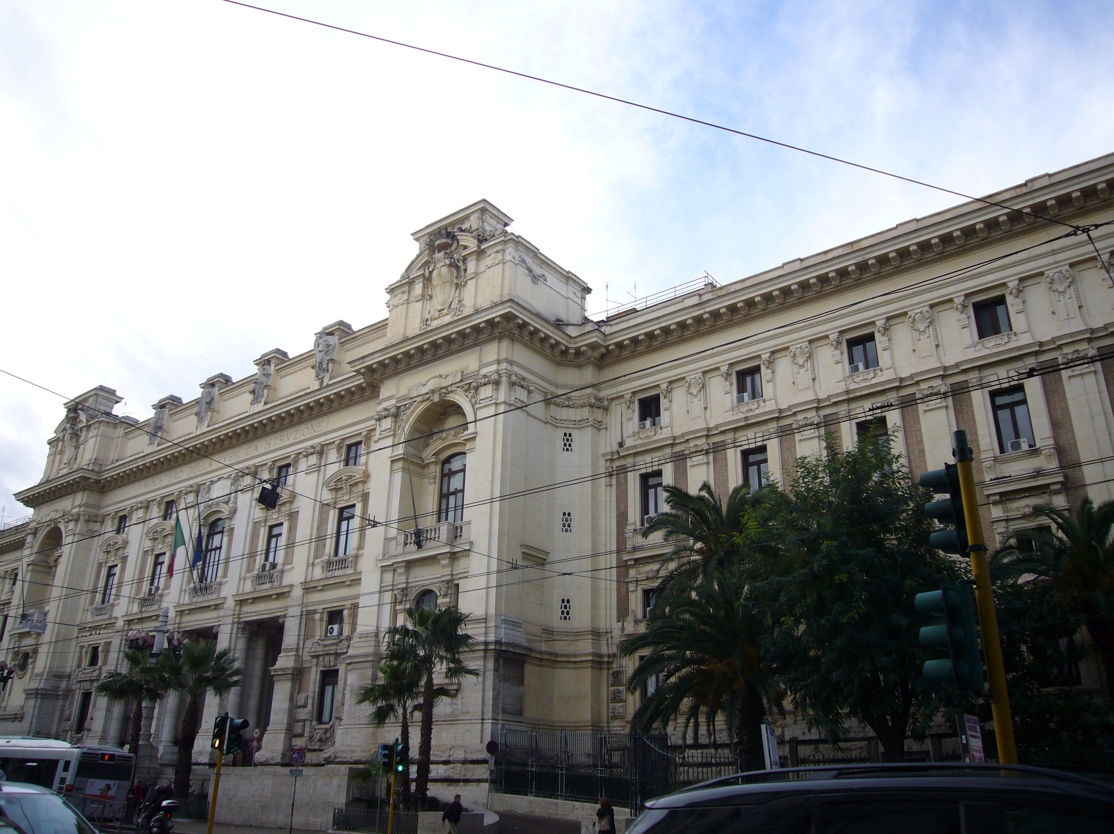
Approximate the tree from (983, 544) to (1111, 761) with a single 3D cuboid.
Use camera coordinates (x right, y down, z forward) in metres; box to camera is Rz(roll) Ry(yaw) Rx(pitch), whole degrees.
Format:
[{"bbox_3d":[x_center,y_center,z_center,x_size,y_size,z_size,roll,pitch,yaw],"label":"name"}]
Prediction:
[{"bbox_3d":[15.091,7.936,26.559,4.300,8.600,4.300,-11,-25,27],"label":"tree"}]

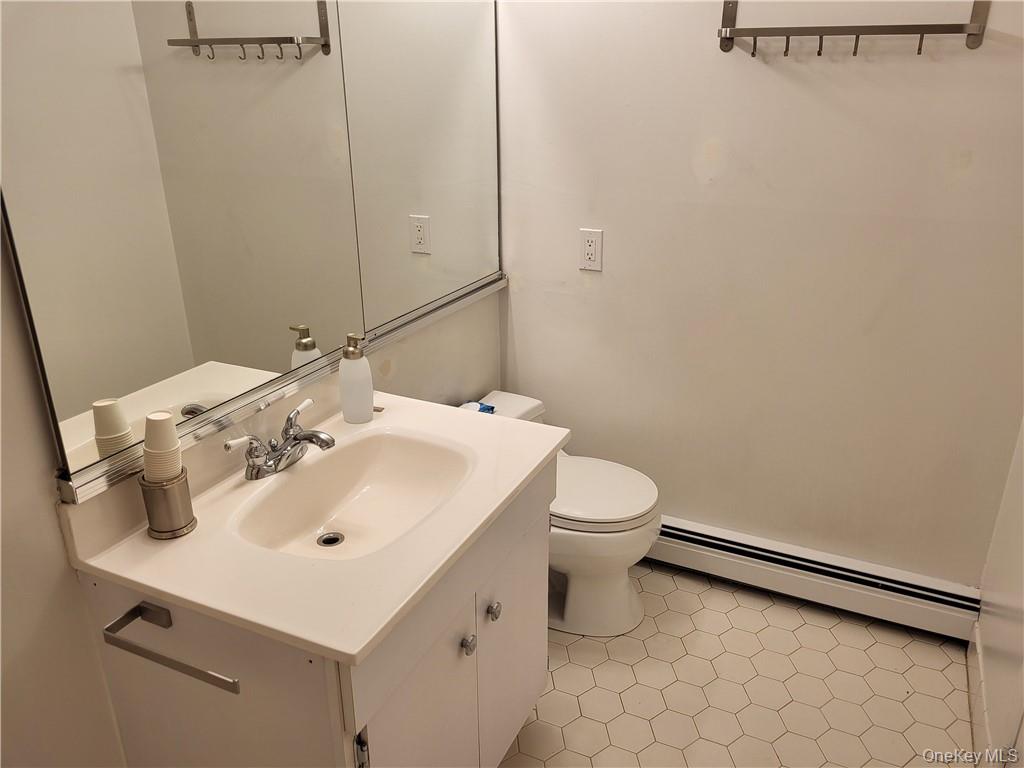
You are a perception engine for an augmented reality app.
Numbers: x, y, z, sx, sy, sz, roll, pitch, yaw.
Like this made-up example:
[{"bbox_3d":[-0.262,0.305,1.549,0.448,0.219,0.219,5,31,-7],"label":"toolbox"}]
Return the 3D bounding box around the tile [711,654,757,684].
[{"bbox_3d":[0.593,0.761,2.055,0.123,0.008,0.106,10,24,23],"label":"tile"}]

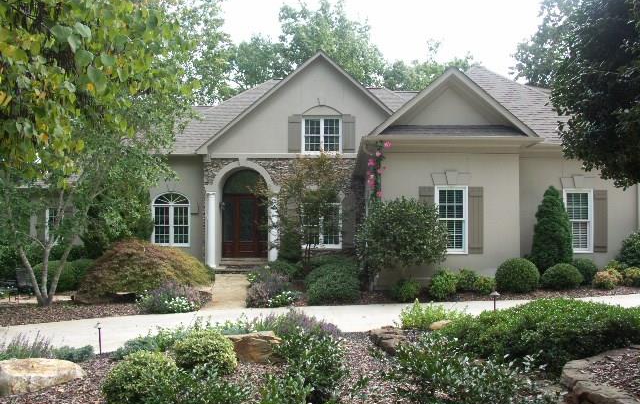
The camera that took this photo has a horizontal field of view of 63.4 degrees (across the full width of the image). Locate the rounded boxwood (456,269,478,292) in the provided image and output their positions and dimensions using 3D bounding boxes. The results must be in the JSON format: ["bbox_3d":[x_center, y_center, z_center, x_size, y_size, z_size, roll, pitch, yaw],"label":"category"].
[{"bbox_3d":[4.188,2.229,14.700,0.660,0.700,0.660,0,-1,-4],"label":"rounded boxwood"}]

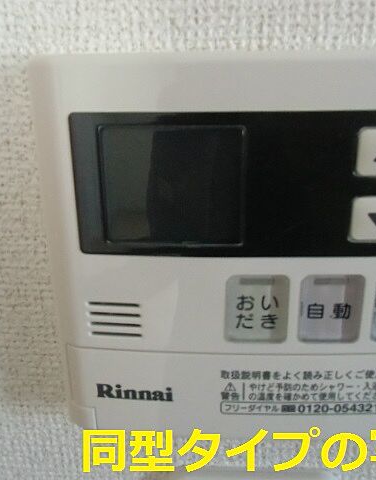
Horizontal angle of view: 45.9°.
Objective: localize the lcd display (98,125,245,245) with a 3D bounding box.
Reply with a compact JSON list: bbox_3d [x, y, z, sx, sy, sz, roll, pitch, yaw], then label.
[{"bbox_3d":[-0.004,-0.015,0.120,0.038,0.032,0.005,0,17,2],"label":"lcd display"}]

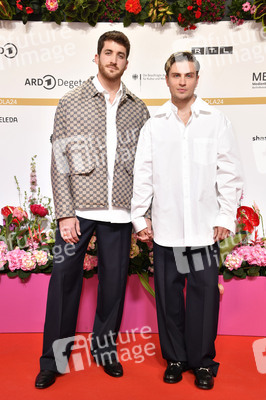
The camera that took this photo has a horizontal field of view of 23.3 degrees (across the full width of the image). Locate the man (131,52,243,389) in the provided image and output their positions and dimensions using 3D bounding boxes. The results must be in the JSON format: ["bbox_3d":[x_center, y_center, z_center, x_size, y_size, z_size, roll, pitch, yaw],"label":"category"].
[{"bbox_3d":[0.289,0.088,3.480,0.600,1.770,0.370,0,1,5],"label":"man"}]

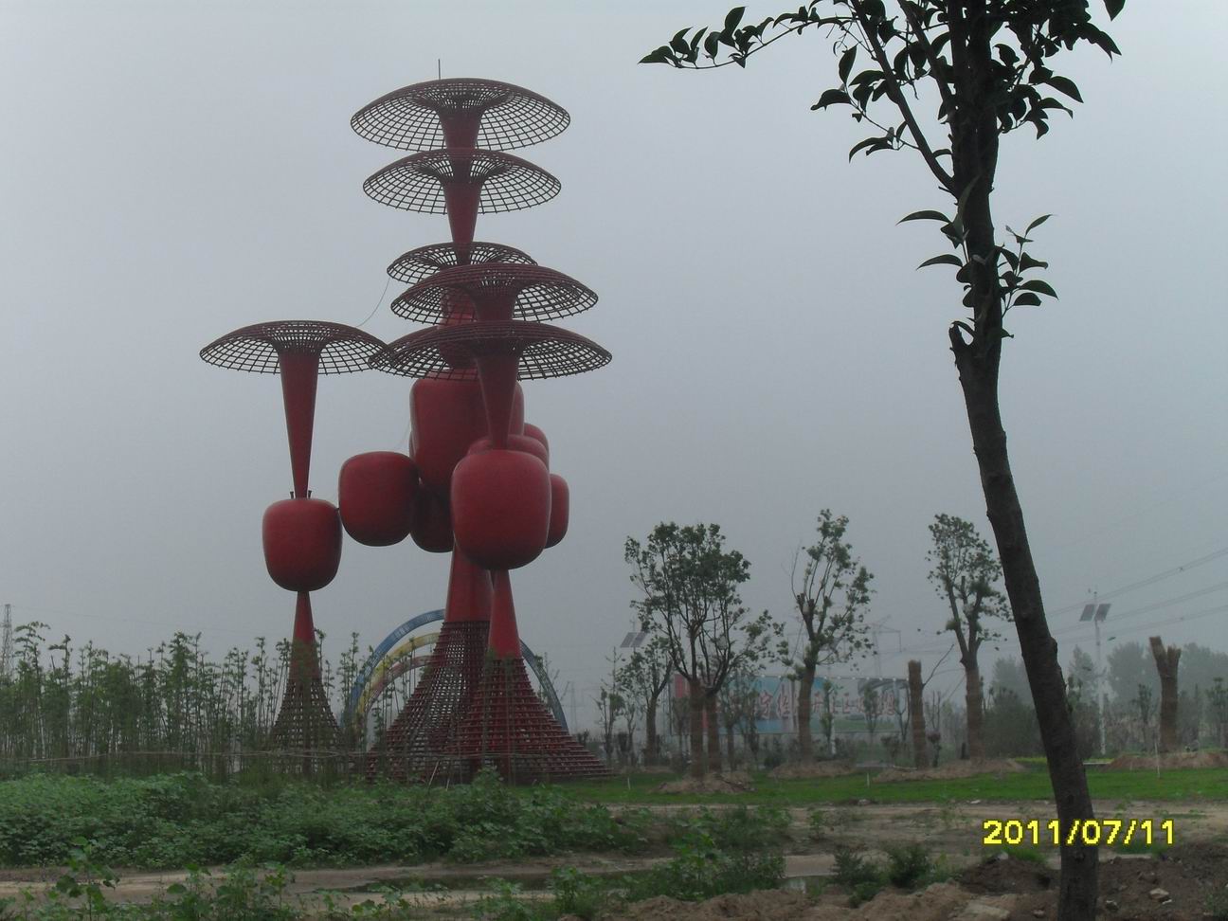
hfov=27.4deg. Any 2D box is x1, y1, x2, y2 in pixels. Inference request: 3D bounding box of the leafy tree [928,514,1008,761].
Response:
[{"bbox_3d":[11.514,5.729,81.820,2.678,8.020,2.678,-2,-6,0],"label":"leafy tree"}]

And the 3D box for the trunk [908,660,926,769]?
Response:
[{"bbox_3d":[9.323,7.827,77.580,0.452,3.320,0.452,-2,-6,0],"label":"trunk"}]

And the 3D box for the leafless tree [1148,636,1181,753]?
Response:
[{"bbox_3d":[17.203,7.302,78.618,0.890,3.664,0.700,-2,-6,0],"label":"leafless tree"}]

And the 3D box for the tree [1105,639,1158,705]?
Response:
[{"bbox_3d":[57.350,24.840,278.769,6.156,9.836,6.156,-2,-6,0],"label":"tree"}]

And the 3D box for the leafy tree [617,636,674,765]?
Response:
[{"bbox_3d":[1.183,9.130,95.568,2.183,4.963,2.183,-2,-6,0],"label":"leafy tree"}]

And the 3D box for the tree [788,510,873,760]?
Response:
[{"bbox_3d":[7.285,5.906,84.831,2.842,8.510,2.842,-2,-6,0],"label":"tree"}]

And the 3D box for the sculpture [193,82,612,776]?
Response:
[{"bbox_3d":[-7.950,-1.456,93.205,15.842,26.604,14.300,-2,-6,0],"label":"sculpture"}]

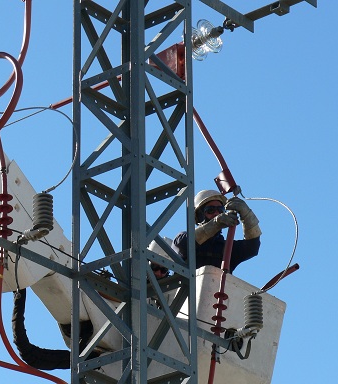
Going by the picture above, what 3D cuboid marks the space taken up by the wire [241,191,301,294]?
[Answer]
[{"bbox_3d":[0.638,0.324,15.250,0.360,0.680,0.140,-8,-26,15],"label":"wire"}]

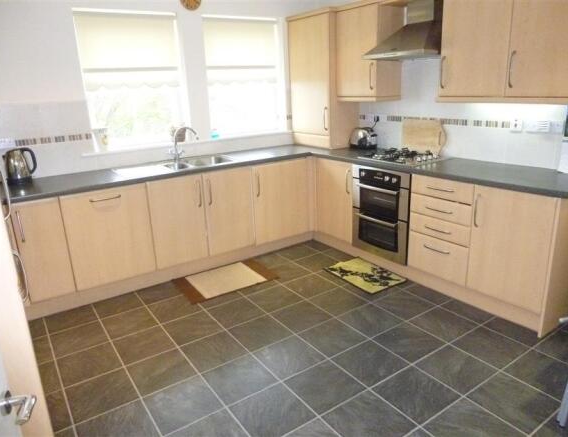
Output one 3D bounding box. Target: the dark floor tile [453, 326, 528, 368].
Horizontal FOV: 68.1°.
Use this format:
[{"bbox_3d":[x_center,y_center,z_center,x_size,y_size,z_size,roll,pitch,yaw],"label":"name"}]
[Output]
[{"bbox_3d":[1.211,0.759,2.474,0.326,0.010,0.322,-13,20,-32],"label":"dark floor tile"}]

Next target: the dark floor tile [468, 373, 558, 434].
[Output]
[{"bbox_3d":[1.120,0.891,2.054,0.322,0.010,0.322,-13,20,-32],"label":"dark floor tile"}]

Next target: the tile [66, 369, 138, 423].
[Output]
[{"bbox_3d":[-0.968,0.936,2.236,0.322,0.010,0.322,-13,20,-32],"label":"tile"}]

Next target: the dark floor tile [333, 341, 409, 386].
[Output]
[{"bbox_3d":[0.489,0.821,2.388,0.322,0.010,0.322,-13,20,-32],"label":"dark floor tile"}]

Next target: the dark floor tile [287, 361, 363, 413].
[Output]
[{"bbox_3d":[0.213,0.877,2.211,0.325,0.010,0.325,-13,20,-32],"label":"dark floor tile"}]

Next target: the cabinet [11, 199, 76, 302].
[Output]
[{"bbox_3d":[-1.837,0.166,3.187,0.299,0.727,0.570,-13,20,-32],"label":"cabinet"}]

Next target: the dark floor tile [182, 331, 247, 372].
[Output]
[{"bbox_3d":[-0.426,0.812,2.590,0.325,0.012,0.325,-13,20,-32],"label":"dark floor tile"}]

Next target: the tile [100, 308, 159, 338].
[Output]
[{"bbox_3d":[-1.073,0.731,2.940,0.322,0.010,0.322,-13,20,-32],"label":"tile"}]

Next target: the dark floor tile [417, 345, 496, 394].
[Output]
[{"bbox_3d":[0.944,0.830,2.321,0.325,0.012,0.325,-13,20,-32],"label":"dark floor tile"}]

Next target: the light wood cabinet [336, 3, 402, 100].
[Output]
[{"bbox_3d":[0.774,-1.484,3.819,0.320,0.793,0.502,-13,20,-32],"label":"light wood cabinet"}]

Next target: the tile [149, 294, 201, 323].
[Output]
[{"bbox_3d":[-0.789,0.658,3.086,0.325,0.010,0.325,-13,20,-32],"label":"tile"}]

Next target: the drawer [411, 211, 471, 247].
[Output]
[{"bbox_3d":[1.276,0.027,3.079,0.500,0.142,0.495,-13,20,-32],"label":"drawer"}]

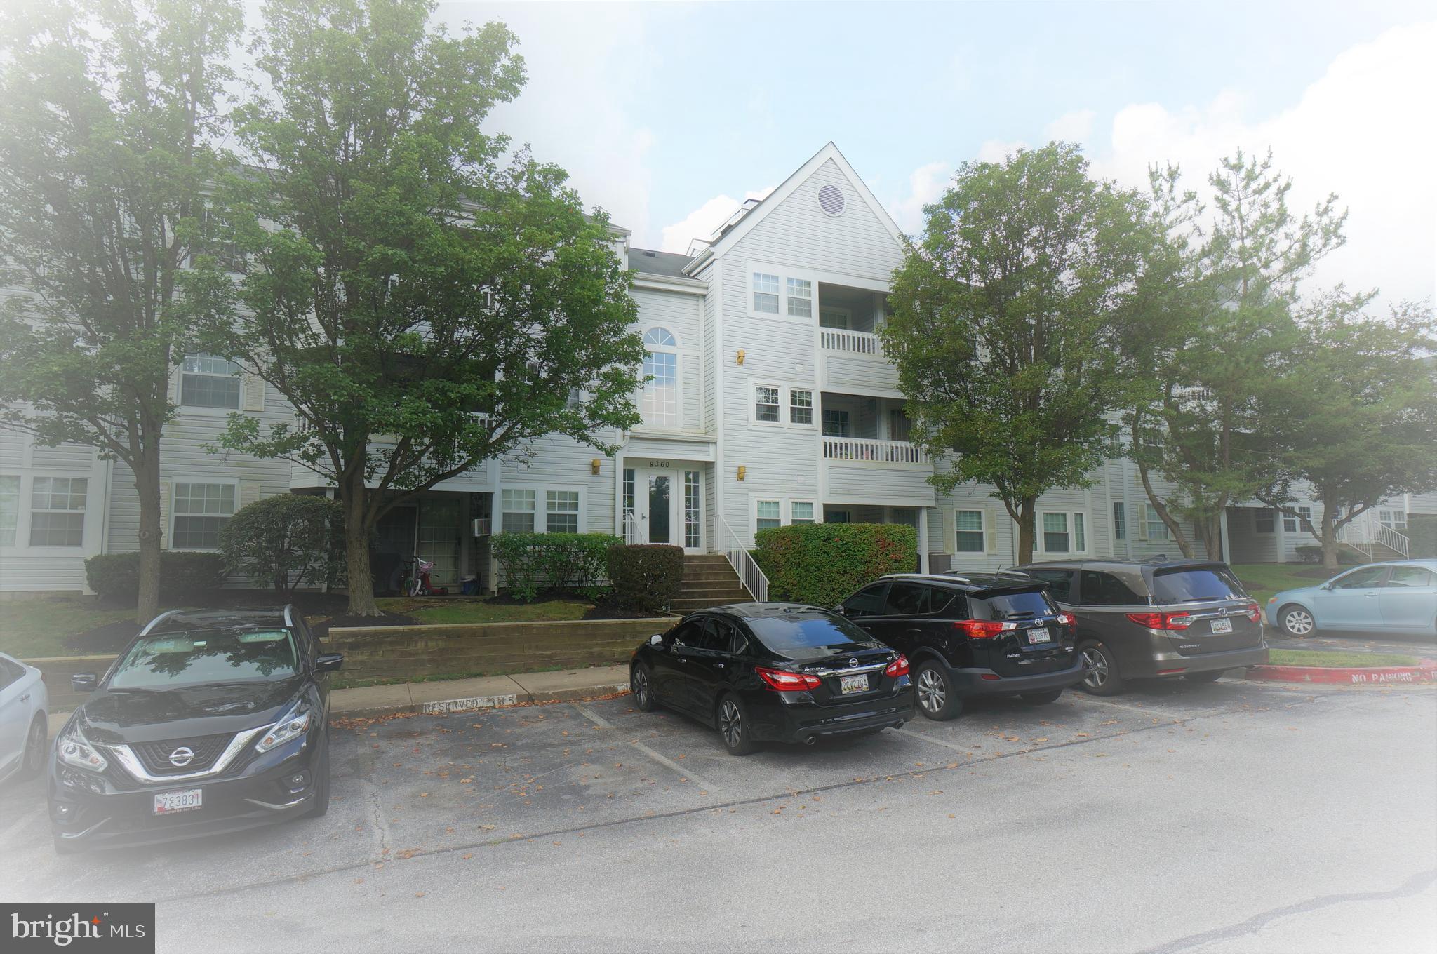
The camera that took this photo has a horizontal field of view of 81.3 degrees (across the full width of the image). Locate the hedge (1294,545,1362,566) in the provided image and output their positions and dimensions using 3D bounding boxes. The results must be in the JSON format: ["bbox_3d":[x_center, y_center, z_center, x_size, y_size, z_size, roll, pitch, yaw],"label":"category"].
[{"bbox_3d":[19.269,2.457,26.472,2.100,0.630,0.800,2,-7,-24],"label":"hedge"}]

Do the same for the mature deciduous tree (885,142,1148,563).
[{"bbox_3d":[7.631,-3.130,21.648,6.500,11.500,6.400,2,-7,-24],"label":"mature deciduous tree"}]

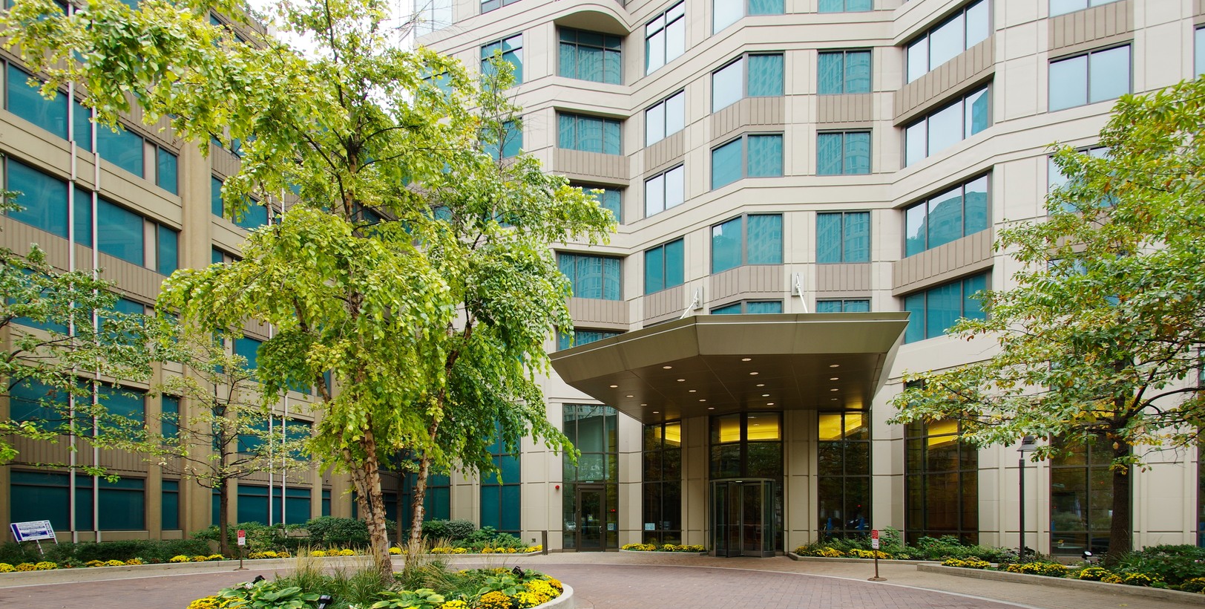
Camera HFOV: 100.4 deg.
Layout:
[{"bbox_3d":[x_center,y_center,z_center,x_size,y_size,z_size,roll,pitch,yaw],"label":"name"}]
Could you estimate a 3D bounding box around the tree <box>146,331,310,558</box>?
[{"bbox_3d":[-9.488,3.532,12.725,4.174,5.752,3.970,1,-3,-27],"label":"tree"}]

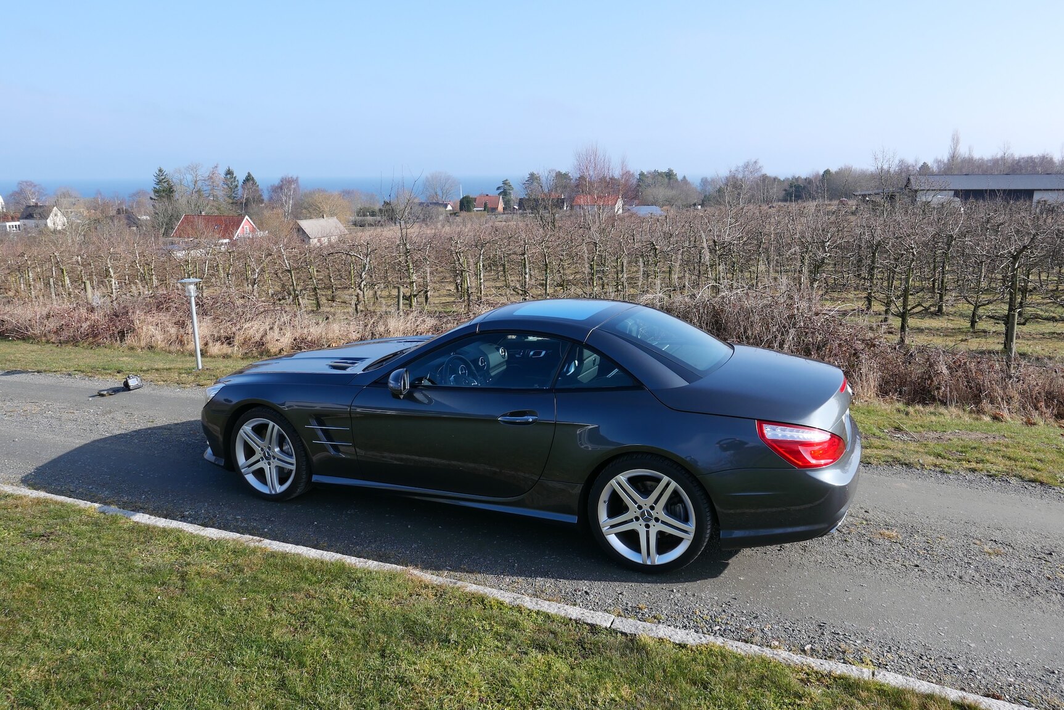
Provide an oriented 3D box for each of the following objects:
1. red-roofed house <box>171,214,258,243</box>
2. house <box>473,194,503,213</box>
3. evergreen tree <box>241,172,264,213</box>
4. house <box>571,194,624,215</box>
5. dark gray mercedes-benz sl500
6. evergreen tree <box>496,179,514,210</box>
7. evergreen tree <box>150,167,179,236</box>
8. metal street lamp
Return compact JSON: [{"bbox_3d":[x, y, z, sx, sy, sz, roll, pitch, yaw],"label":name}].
[{"bbox_3d":[-59.101,-23.019,133.171,15.082,6.204,7.200,5,15,21],"label":"red-roofed house"},{"bbox_3d":[-14.357,-49.753,235.432,8.600,6.100,7.500,2,15,10],"label":"house"},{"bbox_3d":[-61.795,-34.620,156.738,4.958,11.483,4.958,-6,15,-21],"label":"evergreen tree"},{"bbox_3d":[21.965,-49.522,234.603,15.000,6.200,7.200,7,16,26],"label":"house"},{"bbox_3d":[-0.194,0.267,4.993,4.610,1.315,1.930,4,13,22],"label":"dark gray mercedes-benz sl500"},{"bbox_3d":[-9.467,-55.933,248.610,6.408,11.657,6.408,-1,14,-2],"label":"evergreen tree"},{"bbox_3d":[-70.223,-28.821,135.141,5.383,13.793,5.383,-8,16,-27],"label":"evergreen tree"},{"bbox_3d":[-4.111,-0.370,8.648,0.290,1.115,0.290,-6,16,-24],"label":"metal street lamp"}]

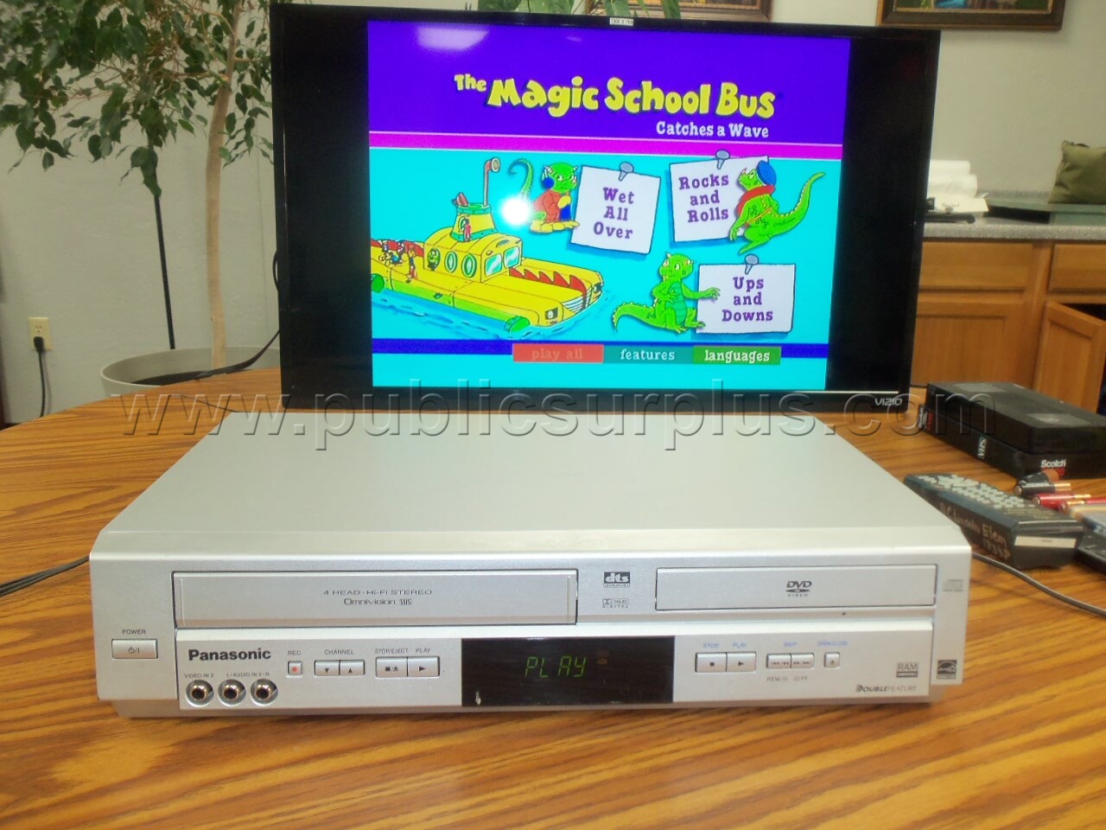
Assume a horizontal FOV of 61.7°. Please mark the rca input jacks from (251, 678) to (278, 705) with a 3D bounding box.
[{"bbox_3d":[-0.142,0.136,0.456,0.013,0.013,0.009,0,15,-3],"label":"rca input jacks"}]

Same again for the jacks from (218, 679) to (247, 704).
[{"bbox_3d":[-0.158,0.136,0.456,0.013,0.013,0.009,0,15,-3],"label":"jacks"}]

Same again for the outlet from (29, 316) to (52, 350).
[{"bbox_3d":[-1.774,-0.280,3.200,0.070,0.114,0.012,0,15,-5],"label":"outlet"}]

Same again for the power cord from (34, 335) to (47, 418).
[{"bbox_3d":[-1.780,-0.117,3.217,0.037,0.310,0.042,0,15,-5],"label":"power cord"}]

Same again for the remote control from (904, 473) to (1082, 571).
[{"bbox_3d":[0.346,0.076,0.743,0.054,0.029,0.158,-2,15,-11],"label":"remote control"}]

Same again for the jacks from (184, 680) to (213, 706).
[{"bbox_3d":[-0.173,0.136,0.455,0.013,0.013,0.009,0,15,-3],"label":"jacks"}]

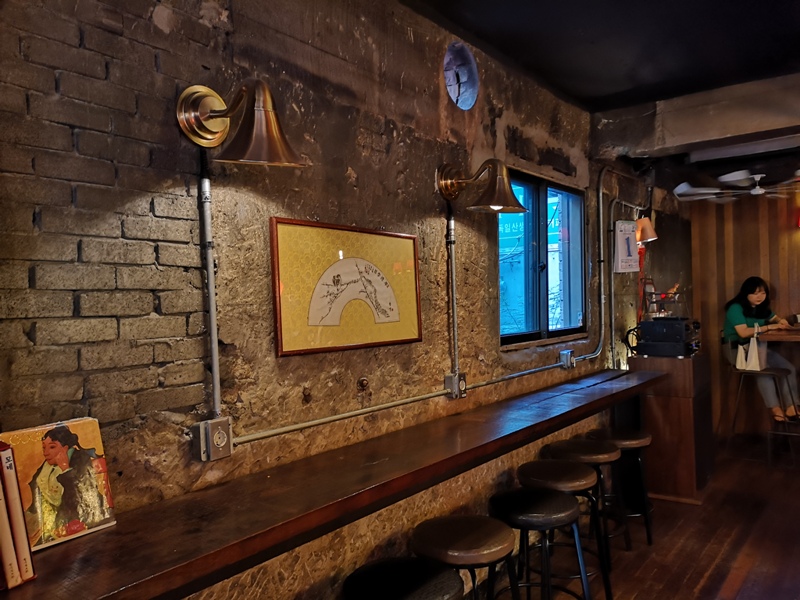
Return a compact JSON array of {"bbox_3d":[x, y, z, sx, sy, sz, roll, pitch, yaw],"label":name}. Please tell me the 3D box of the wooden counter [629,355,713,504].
[{"bbox_3d":[1.995,0.887,4.593,0.440,0.990,0.510,-1,0,38],"label":"wooden counter"}]

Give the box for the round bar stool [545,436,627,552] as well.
[{"bbox_3d":[1.056,1.109,3.451,0.370,0.600,0.370,-1,0,38],"label":"round bar stool"}]

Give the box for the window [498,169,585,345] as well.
[{"bbox_3d":[0.855,-0.244,3.654,0.100,0.930,1.240,-1,0,38],"label":"window"}]

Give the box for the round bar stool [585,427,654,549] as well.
[{"bbox_3d":[1.318,1.103,3.742,0.370,0.600,0.370,-1,0,0],"label":"round bar stool"}]

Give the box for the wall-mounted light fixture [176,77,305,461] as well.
[{"bbox_3d":[-0.408,-0.059,1.651,0.380,1.020,0.250,-1,0,38],"label":"wall-mounted light fixture"}]

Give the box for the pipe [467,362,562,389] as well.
[{"bbox_3d":[0.630,0.382,3.241,0.026,0.026,1.080,-1,0,38],"label":"pipe"}]

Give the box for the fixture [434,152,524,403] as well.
[{"bbox_3d":[0.358,-0.079,2.645,0.380,1.020,0.250,-1,0,38],"label":"fixture"}]

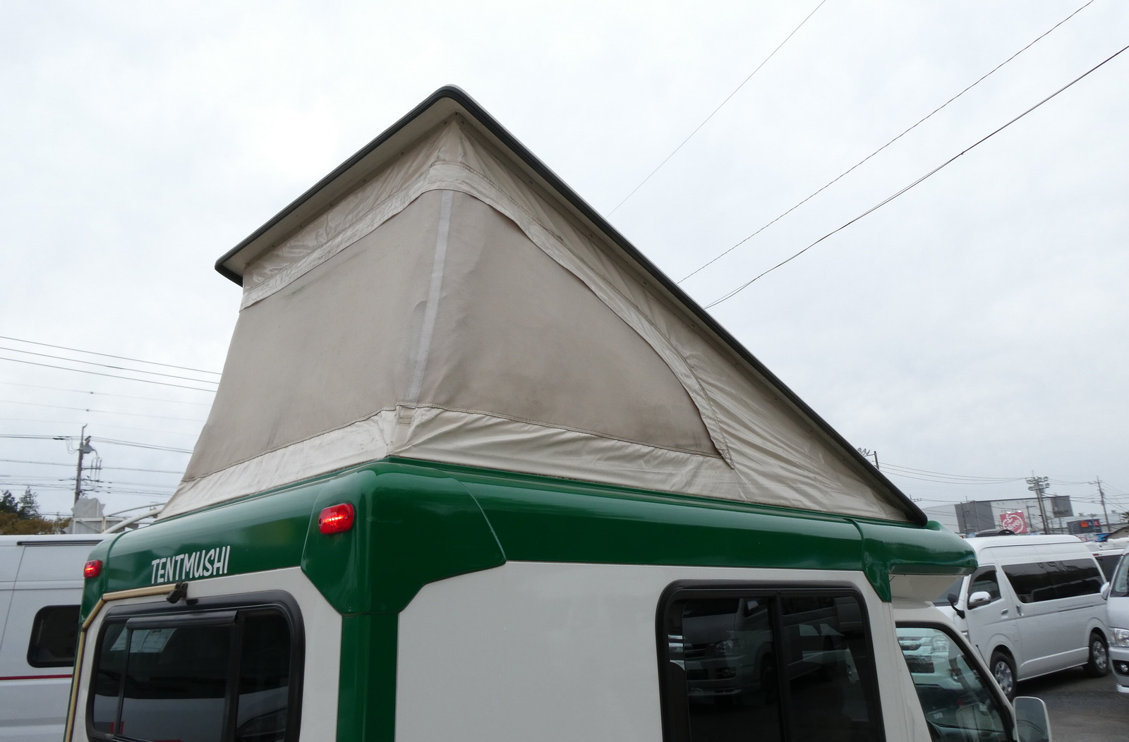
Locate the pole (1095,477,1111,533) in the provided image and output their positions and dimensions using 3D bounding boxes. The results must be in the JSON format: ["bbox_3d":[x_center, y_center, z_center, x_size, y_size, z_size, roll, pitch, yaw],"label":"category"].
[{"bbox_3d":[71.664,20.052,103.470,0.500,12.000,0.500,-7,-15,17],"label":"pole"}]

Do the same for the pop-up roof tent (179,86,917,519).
[{"bbox_3d":[0.076,0.121,2.661,2.292,0.831,1.237,15,-24,-43],"label":"pop-up roof tent"}]

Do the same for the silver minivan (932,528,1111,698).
[{"bbox_3d":[6.904,3.892,12.750,5.380,2.285,1.880,7,-17,-35],"label":"silver minivan"}]

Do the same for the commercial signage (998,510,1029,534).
[{"bbox_3d":[66.020,22.223,115.000,3.500,3.300,0.300,-14,-19,37],"label":"commercial signage"}]

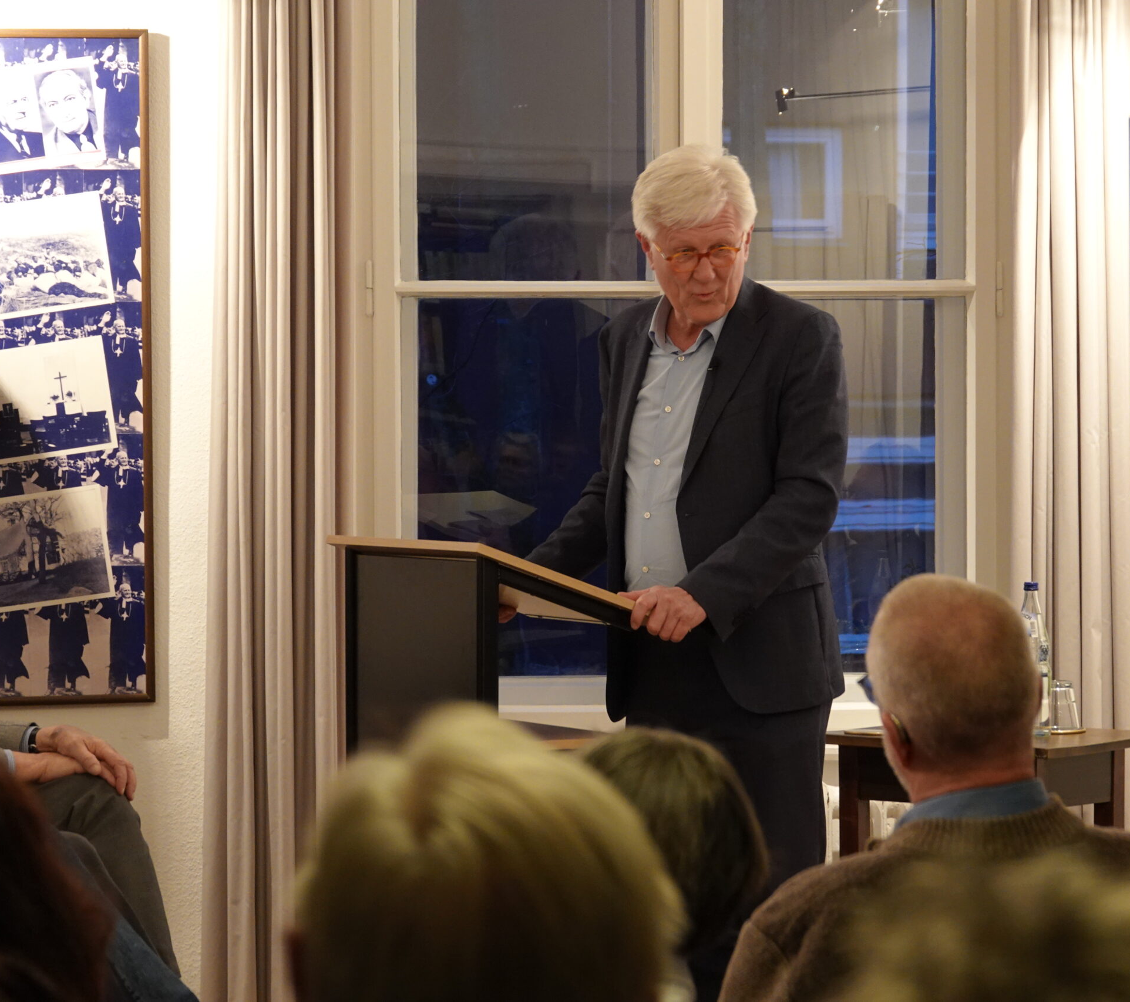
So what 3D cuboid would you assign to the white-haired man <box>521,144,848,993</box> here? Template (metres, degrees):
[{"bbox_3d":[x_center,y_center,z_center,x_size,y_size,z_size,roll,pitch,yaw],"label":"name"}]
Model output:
[{"bbox_3d":[0.206,0.303,7.889,0.640,1.809,0.500,1,2,45],"label":"white-haired man"}]

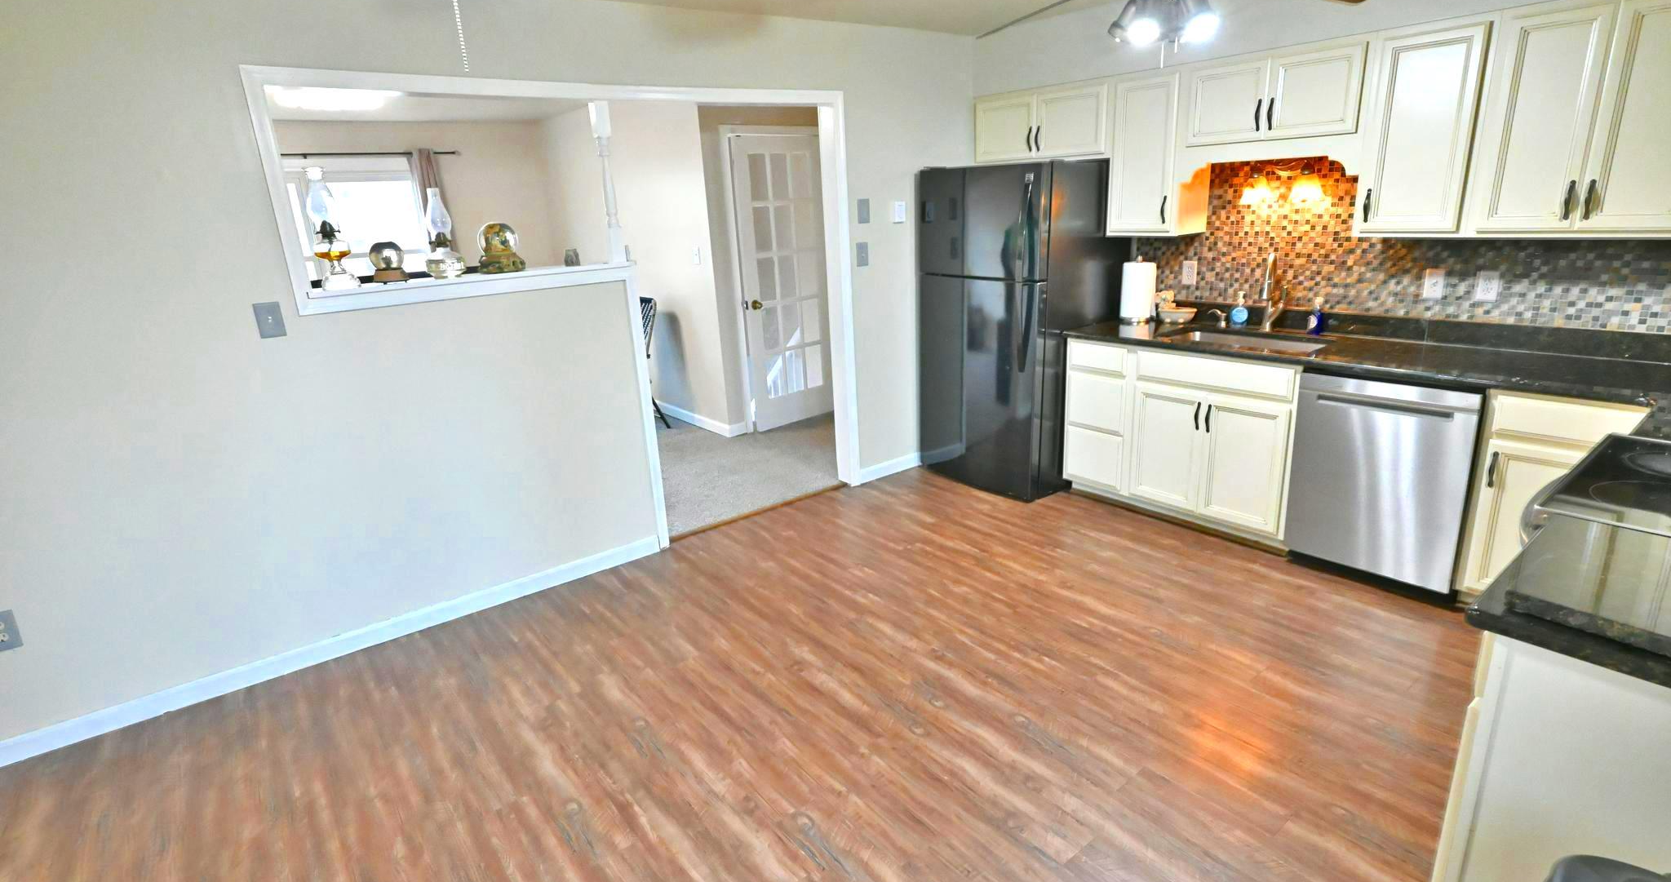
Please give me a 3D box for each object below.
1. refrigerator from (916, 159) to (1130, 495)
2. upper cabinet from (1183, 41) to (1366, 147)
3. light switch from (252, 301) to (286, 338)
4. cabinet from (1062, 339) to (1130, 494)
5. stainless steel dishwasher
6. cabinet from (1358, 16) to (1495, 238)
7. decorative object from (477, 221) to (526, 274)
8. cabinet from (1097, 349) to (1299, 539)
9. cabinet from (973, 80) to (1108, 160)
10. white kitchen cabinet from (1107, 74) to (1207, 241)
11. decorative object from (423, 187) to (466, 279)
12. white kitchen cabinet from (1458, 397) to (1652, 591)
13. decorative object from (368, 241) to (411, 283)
[{"bbox_3d":[1.028,-0.648,4.483,0.800,1.735,0.810,-16,22,-36],"label":"refrigerator"},{"bbox_3d":[1.954,-1.499,3.459,0.325,0.361,0.767,-16,21,-35],"label":"upper cabinet"},{"bbox_3d":[-1.976,-0.422,2.760,0.074,0.120,0.010,-16,21,-35],"label":"light switch"},{"bbox_3d":[1.562,-0.189,4.217,0.625,0.772,0.366,-16,21,-35],"label":"cabinet"},{"bbox_3d":[2.323,0.102,3.260,0.590,0.812,0.600,-16,22,-36],"label":"stainless steel dishwasher"},{"bbox_3d":[2.322,-1.194,3.065,0.335,0.759,0.370,-16,22,-36],"label":"cabinet"},{"bbox_3d":[-1.384,-0.792,3.239,0.180,0.208,0.150,-16,21,-35],"label":"decorative object"},{"bbox_3d":[1.917,-0.075,3.774,0.625,0.772,0.792,-16,21,-35],"label":"cabinet"},{"bbox_3d":[1.198,-1.720,4.329,0.335,0.384,0.877,-16,22,-36],"label":"cabinet"},{"bbox_3d":[1.610,-1.416,3.908,0.335,0.759,0.385,-16,22,-36],"label":"white kitchen cabinet"},{"bbox_3d":[-1.549,-0.814,3.100,0.146,0.345,0.146,-16,21,-35],"label":"decorative object"},{"bbox_3d":[2.656,0.162,2.854,0.625,0.772,0.427,-16,21,-35],"label":"white kitchen cabinet"},{"bbox_3d":[-1.668,-0.668,2.945,0.115,0.142,0.115,-16,22,-36],"label":"decorative object"}]

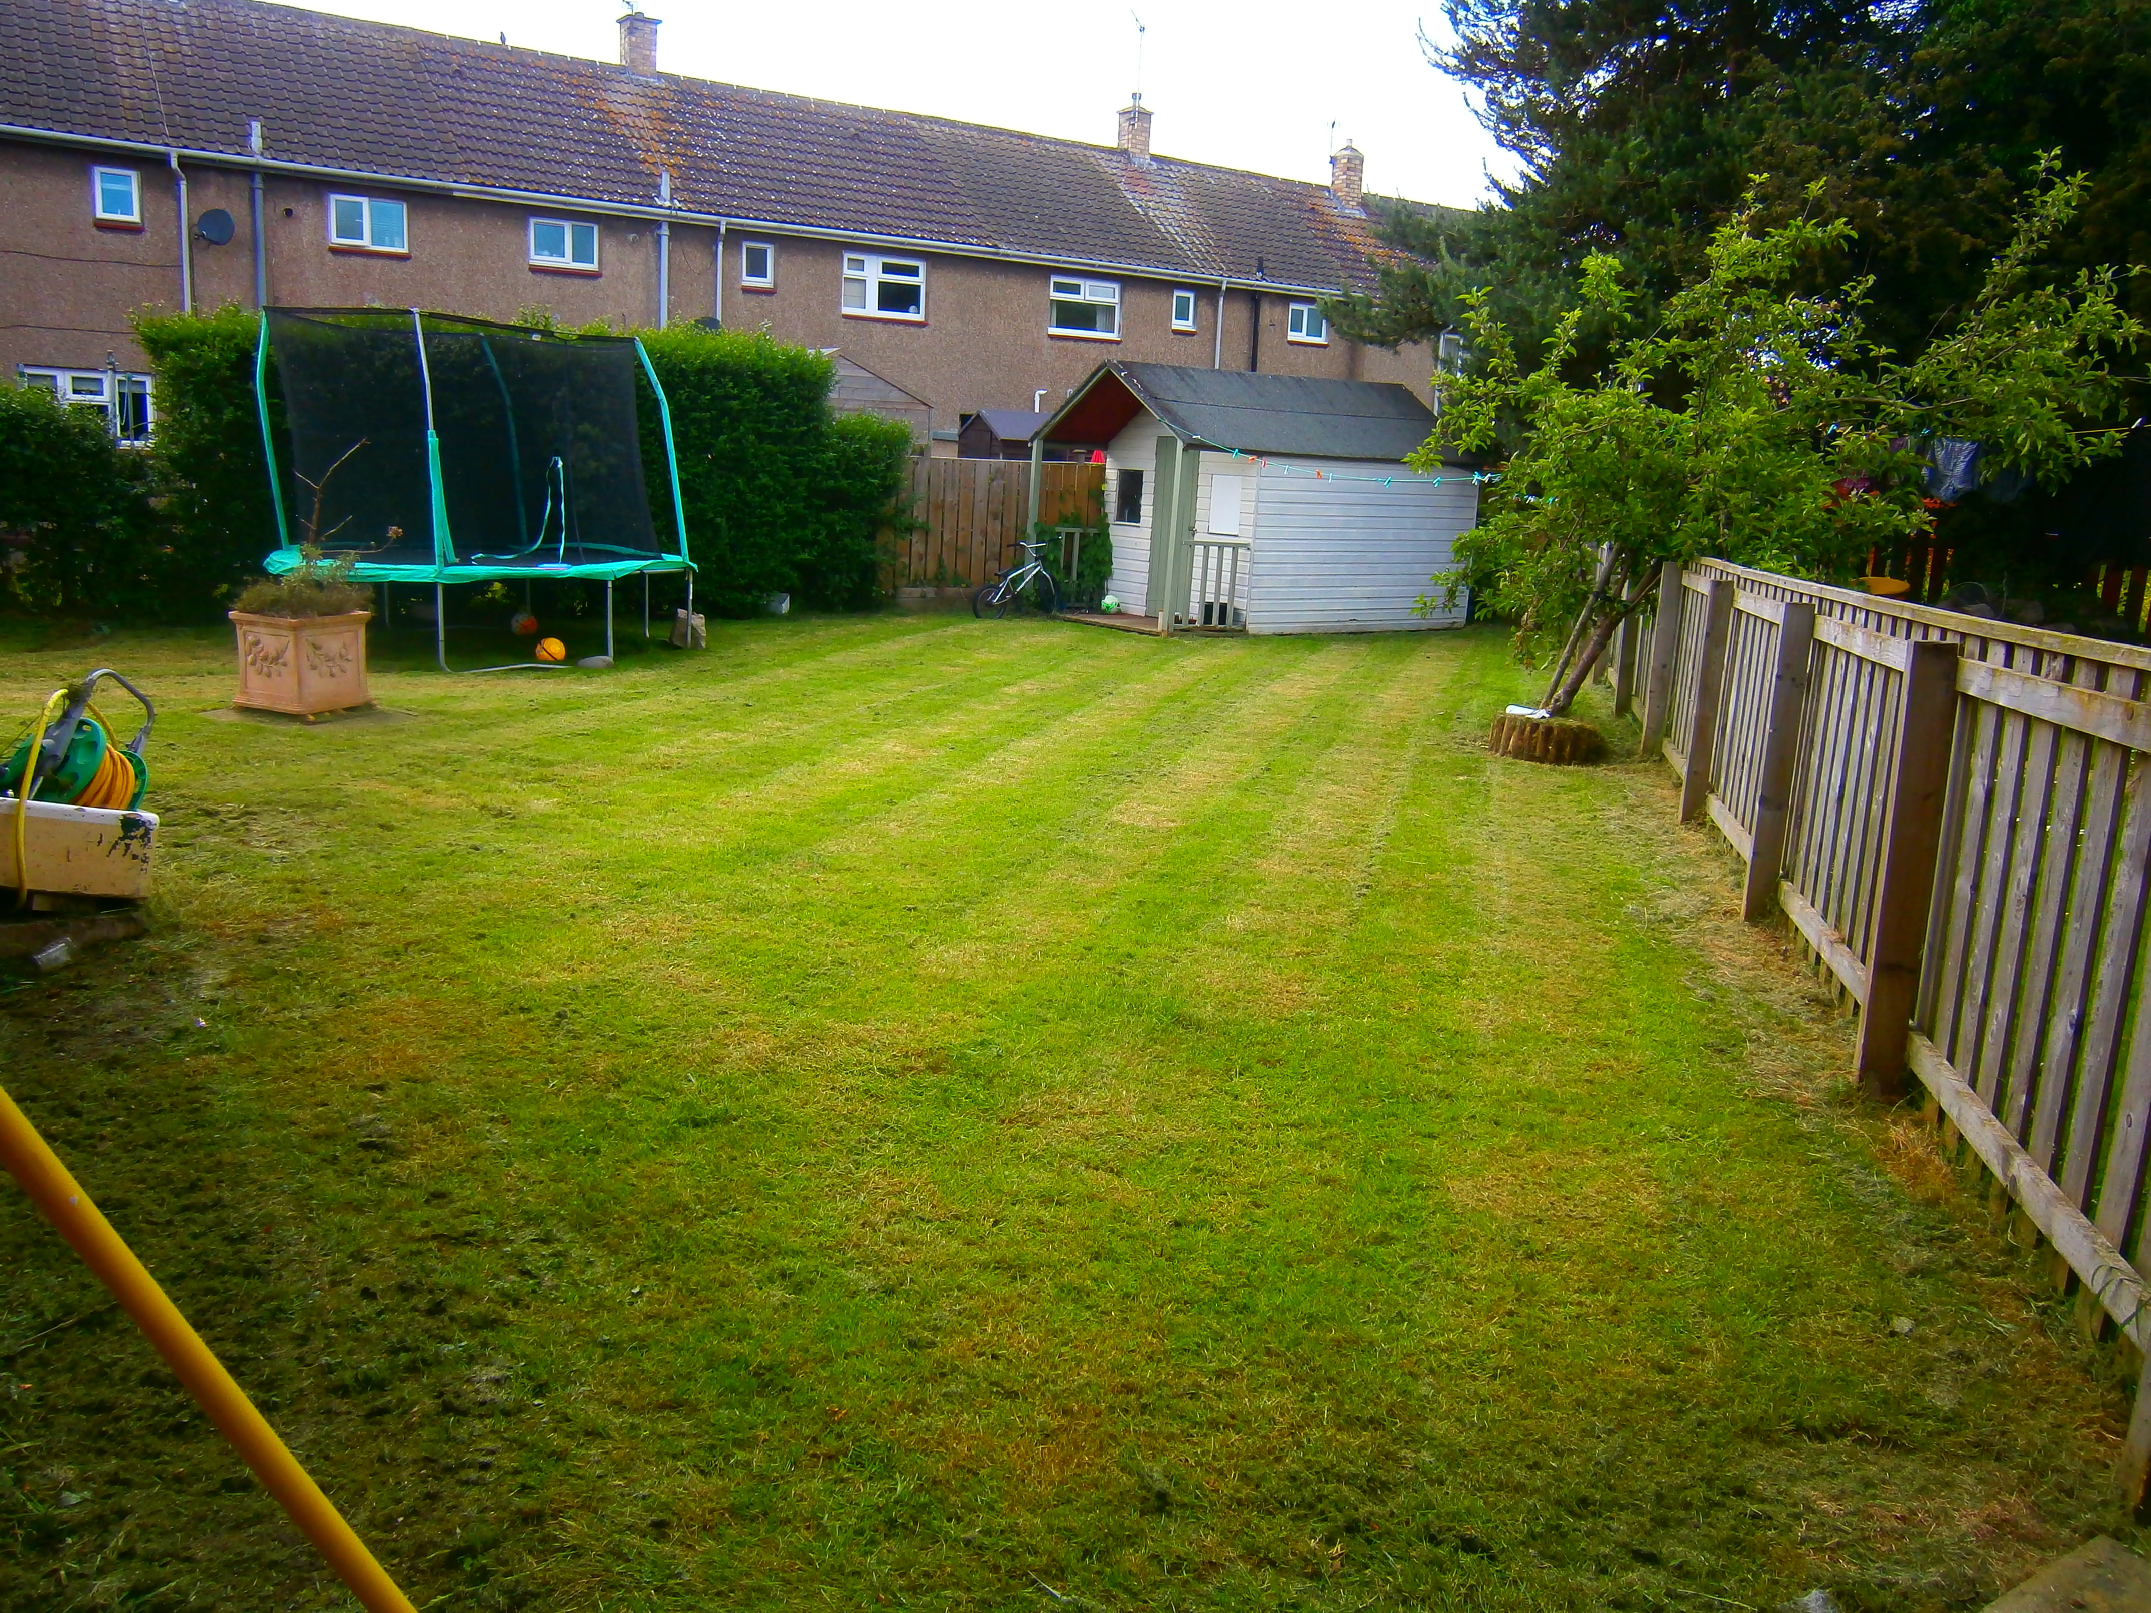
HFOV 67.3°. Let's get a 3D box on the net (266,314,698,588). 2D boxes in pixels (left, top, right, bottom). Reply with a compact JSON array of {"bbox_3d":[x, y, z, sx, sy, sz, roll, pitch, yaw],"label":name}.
[{"bbox_3d":[-4.657,-2.850,12.629,3.100,1.900,3.100,0,10,-20],"label":"net"}]

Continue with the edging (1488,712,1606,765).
[{"bbox_3d":[2.691,-0.407,9.195,0.680,0.240,0.680,6,10,16],"label":"edging"}]

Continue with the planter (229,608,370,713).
[{"bbox_3d":[-4.416,-0.822,9.234,0.513,0.523,0.513,7,10,20],"label":"planter"}]

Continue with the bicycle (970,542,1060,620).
[{"bbox_3d":[-0.588,-2.413,17.195,1.070,0.830,0.500,-3,11,-32],"label":"bicycle"}]

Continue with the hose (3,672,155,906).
[{"bbox_3d":[-3.139,-0.055,5.050,0.480,0.700,0.520,-2,11,-30],"label":"hose"}]

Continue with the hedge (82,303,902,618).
[{"bbox_3d":[-5.177,-3.288,15.821,7.150,2.740,1.500,0,10,-20],"label":"hedge"}]

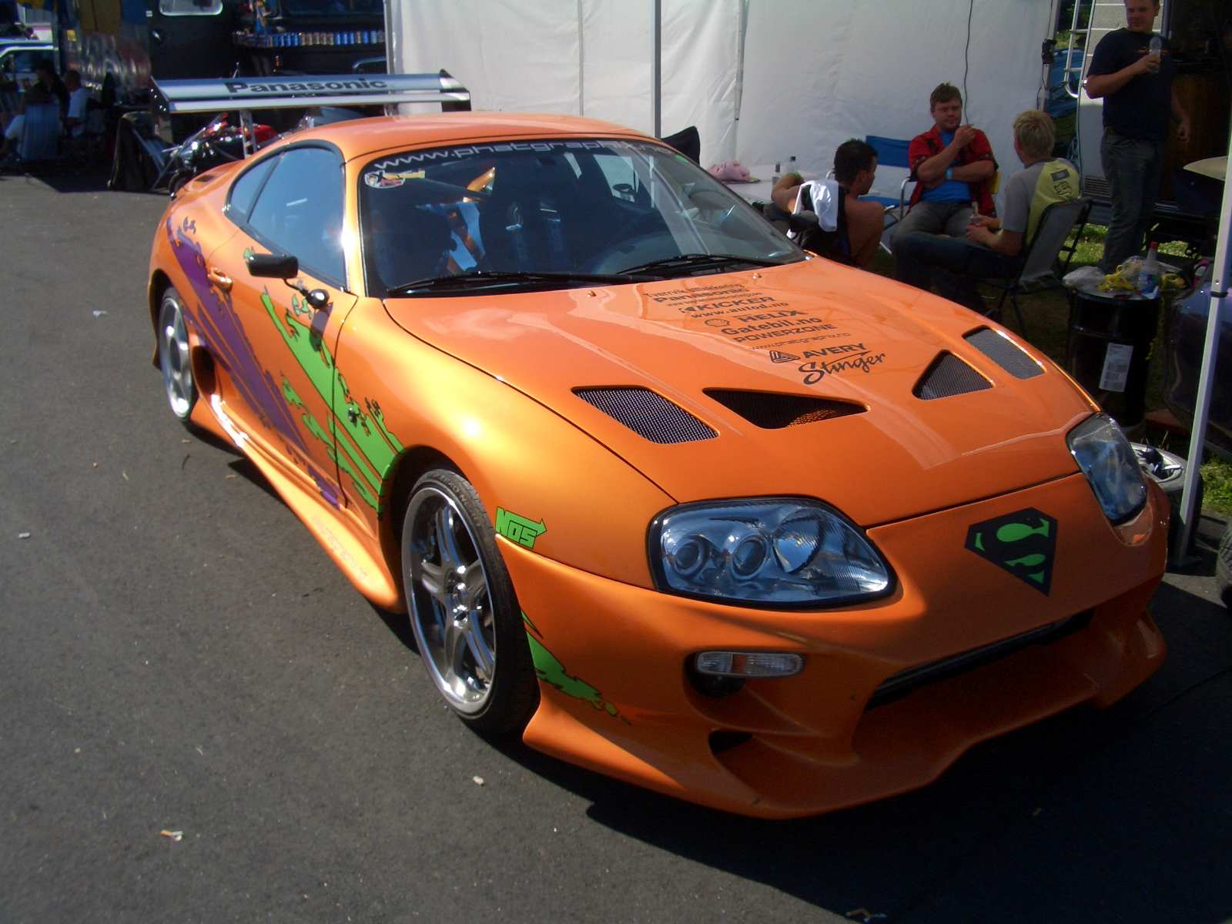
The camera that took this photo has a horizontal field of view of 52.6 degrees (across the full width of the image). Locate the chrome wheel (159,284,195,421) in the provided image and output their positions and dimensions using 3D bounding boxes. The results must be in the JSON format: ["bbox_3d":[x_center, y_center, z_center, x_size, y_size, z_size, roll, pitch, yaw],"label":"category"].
[{"bbox_3d":[-1.647,-0.420,4.938,0.210,0.585,0.585,-11,21,-31],"label":"chrome wheel"}]

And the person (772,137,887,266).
[{"bbox_3d":[0.885,-0.813,5.401,0.540,1.120,0.760,-9,20,-25],"label":"person"}]

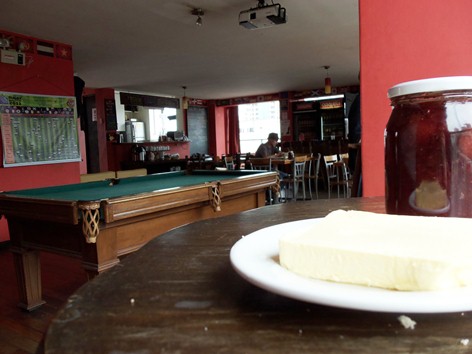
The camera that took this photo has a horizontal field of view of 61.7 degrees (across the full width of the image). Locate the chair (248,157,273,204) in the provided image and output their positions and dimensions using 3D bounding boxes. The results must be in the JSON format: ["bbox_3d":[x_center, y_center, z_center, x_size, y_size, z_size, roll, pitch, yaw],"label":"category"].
[{"bbox_3d":[0.569,0.068,7.293,0.430,0.860,0.470,1,6,37],"label":"chair"}]

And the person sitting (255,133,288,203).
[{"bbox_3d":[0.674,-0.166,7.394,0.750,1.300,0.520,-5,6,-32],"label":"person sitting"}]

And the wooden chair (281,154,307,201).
[{"bbox_3d":[1.050,0.029,7.530,0.470,0.860,0.430,1,6,36],"label":"wooden chair"}]

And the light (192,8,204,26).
[{"bbox_3d":[-0.400,-1.697,4.259,0.130,0.160,0.130,-2,5,0],"label":"light"}]

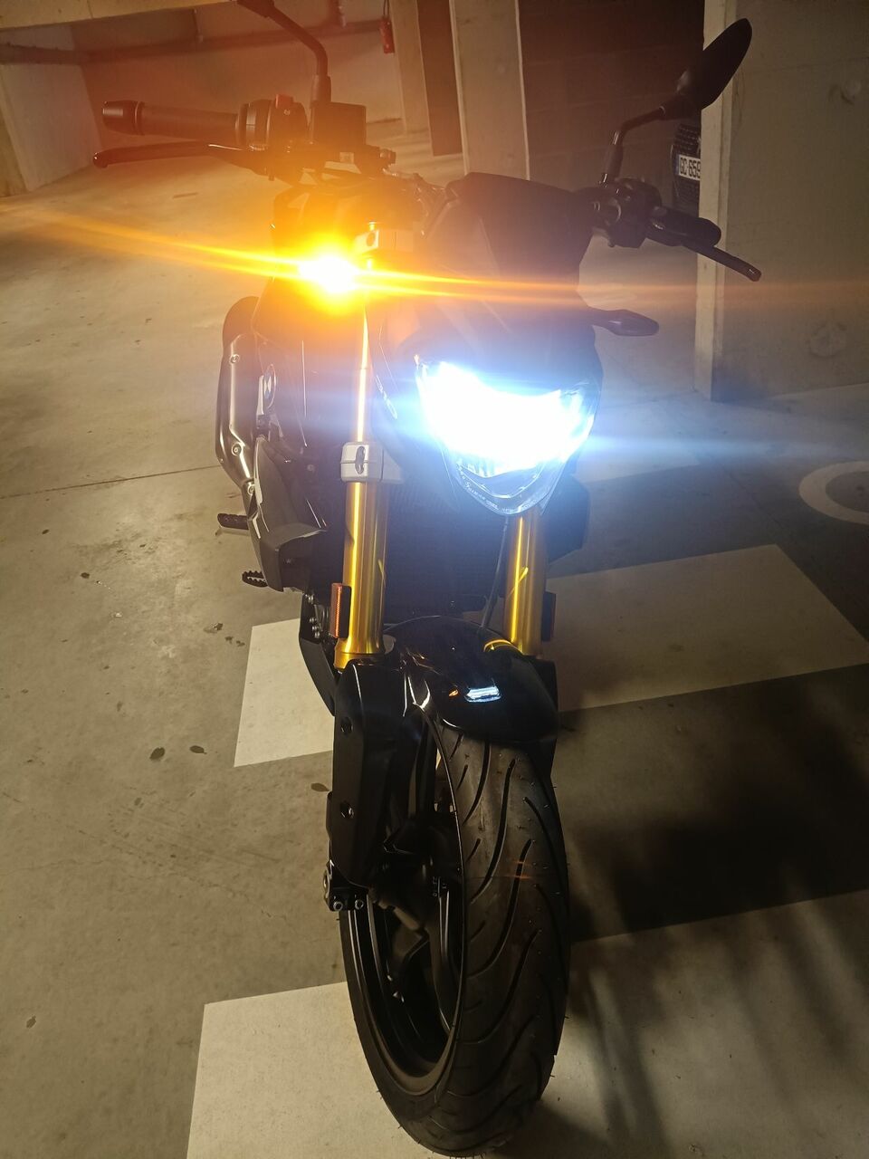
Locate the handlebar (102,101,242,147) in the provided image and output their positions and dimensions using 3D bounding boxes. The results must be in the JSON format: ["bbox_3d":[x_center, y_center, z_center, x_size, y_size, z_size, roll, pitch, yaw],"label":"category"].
[{"bbox_3d":[-0.292,-0.508,0.968,0.154,0.037,0.037,8,31,2],"label":"handlebar"}]

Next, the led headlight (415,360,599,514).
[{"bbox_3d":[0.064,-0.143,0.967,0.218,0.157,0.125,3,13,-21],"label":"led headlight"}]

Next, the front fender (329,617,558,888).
[{"bbox_3d":[0.009,0.204,1.068,0.270,0.328,0.370,3,13,-21],"label":"front fender"}]

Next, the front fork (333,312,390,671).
[{"bbox_3d":[-0.082,-0.107,1.037,0.063,0.428,0.061,3,0,-21],"label":"front fork"}]

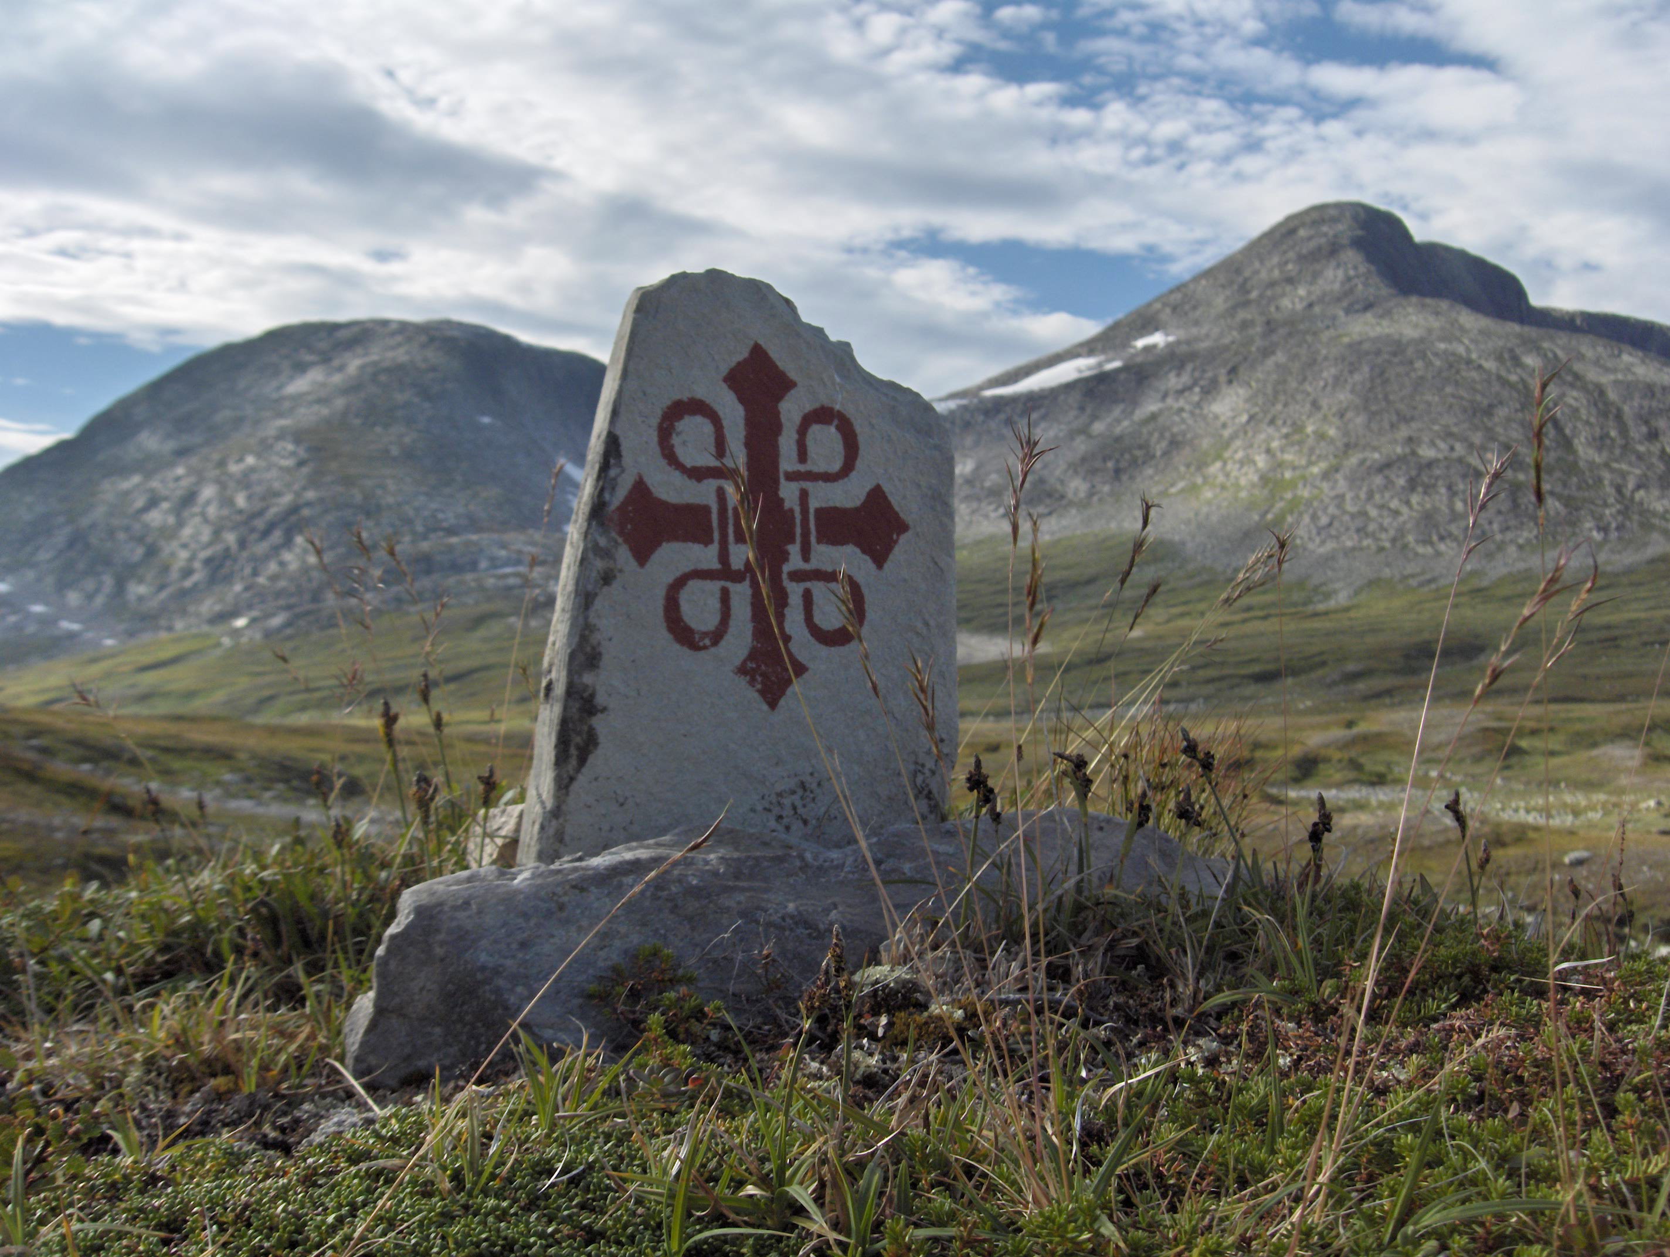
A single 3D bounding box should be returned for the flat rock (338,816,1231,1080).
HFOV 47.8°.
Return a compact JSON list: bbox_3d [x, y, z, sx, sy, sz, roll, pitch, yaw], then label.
[{"bbox_3d":[-0.020,0.190,1.250,0.570,0.125,0.250,0,-1,-30],"label":"flat rock"}]

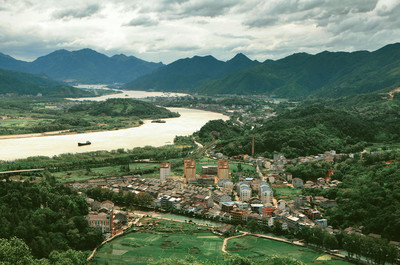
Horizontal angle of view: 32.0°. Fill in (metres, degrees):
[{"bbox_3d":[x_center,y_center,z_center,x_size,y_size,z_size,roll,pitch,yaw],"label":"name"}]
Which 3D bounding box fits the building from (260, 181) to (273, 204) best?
[{"bbox_3d":[95.000,88.130,1006.260,14.500,19.500,60.000,0,5,0],"label":"building"}]

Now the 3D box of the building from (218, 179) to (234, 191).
[{"bbox_3d":[41.000,82.380,1106.120,16.000,15.000,27.000,-1,5,-13],"label":"building"}]

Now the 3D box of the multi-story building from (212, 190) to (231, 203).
[{"bbox_3d":[30.000,91.710,1008.550,14.500,12.000,38.000,-1,5,-15],"label":"multi-story building"}]

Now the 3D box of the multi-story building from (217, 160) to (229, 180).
[{"bbox_3d":[38.000,65.110,1187.000,18.500,36.500,17.000,0,5,-2],"label":"multi-story building"}]

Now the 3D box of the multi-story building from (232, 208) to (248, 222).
[{"bbox_3d":[50.000,103.050,867.010,14.500,12.000,13.000,4,6,42],"label":"multi-story building"}]

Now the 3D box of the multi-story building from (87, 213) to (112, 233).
[{"bbox_3d":[-115.500,105.270,808.000,25.500,17.000,14.000,0,5,3],"label":"multi-story building"}]

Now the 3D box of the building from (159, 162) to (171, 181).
[{"bbox_3d":[-59.500,67.120,1193.180,17.000,31.500,15.000,0,5,-4],"label":"building"}]

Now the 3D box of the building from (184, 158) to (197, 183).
[{"bbox_3d":[-16.000,64.120,1186.920,18.500,38.500,17.000,0,5,-4],"label":"building"}]

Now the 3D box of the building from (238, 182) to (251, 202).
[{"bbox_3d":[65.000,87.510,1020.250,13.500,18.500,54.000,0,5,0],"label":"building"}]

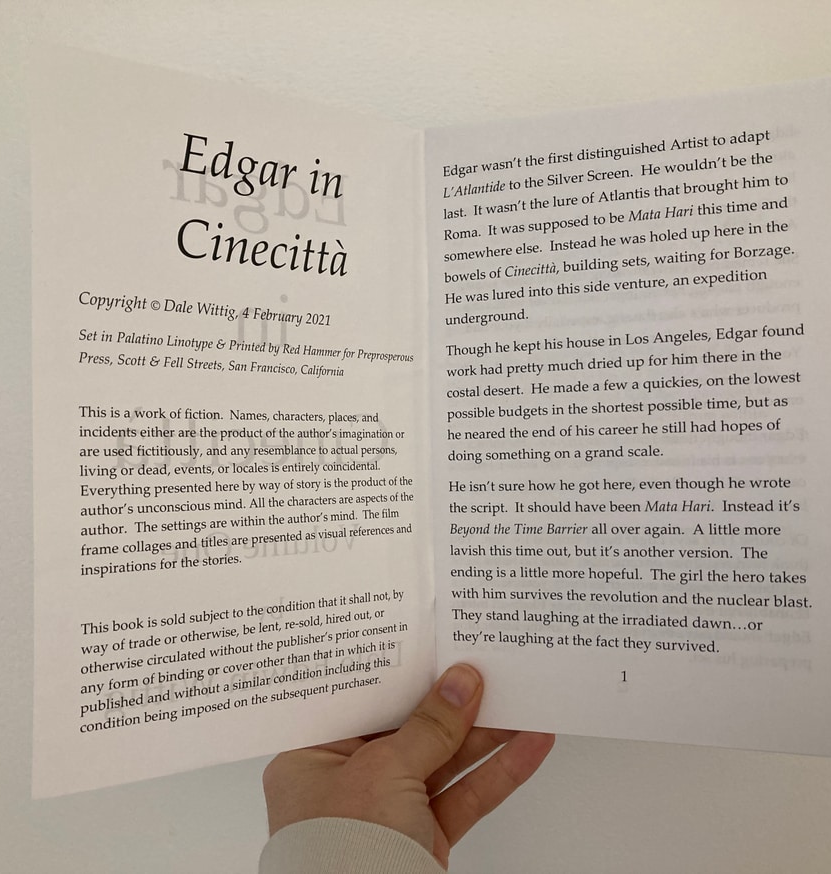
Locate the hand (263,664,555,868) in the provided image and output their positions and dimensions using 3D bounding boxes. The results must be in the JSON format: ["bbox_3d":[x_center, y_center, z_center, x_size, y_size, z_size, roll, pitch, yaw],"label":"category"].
[{"bbox_3d":[-0.003,0.120,0.342,0.105,0.082,0.100,3,8,18],"label":"hand"}]

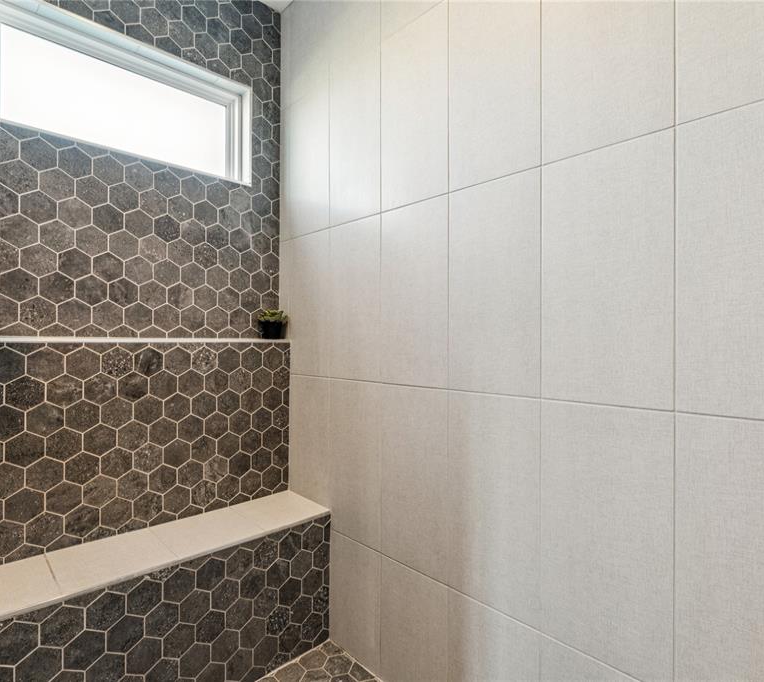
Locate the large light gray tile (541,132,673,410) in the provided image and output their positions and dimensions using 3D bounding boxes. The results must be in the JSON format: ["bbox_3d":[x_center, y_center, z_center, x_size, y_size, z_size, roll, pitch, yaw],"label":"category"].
[{"bbox_3d":[0.530,-0.154,1.091,0.018,0.610,0.302,0,0,-44],"label":"large light gray tile"}]

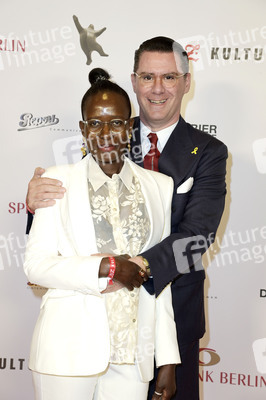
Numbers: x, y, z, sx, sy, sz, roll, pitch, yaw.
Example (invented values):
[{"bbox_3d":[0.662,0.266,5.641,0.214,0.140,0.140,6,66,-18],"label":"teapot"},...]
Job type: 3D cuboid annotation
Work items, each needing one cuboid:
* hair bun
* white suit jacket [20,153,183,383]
[{"bbox_3d":[-0.103,-0.375,2.200,0.067,0.052,0.066,1,6,-3],"label":"hair bun"},{"bbox_3d":[-0.094,0.208,2.220,0.470,0.700,0.310,-1,5,-10],"label":"white suit jacket"}]

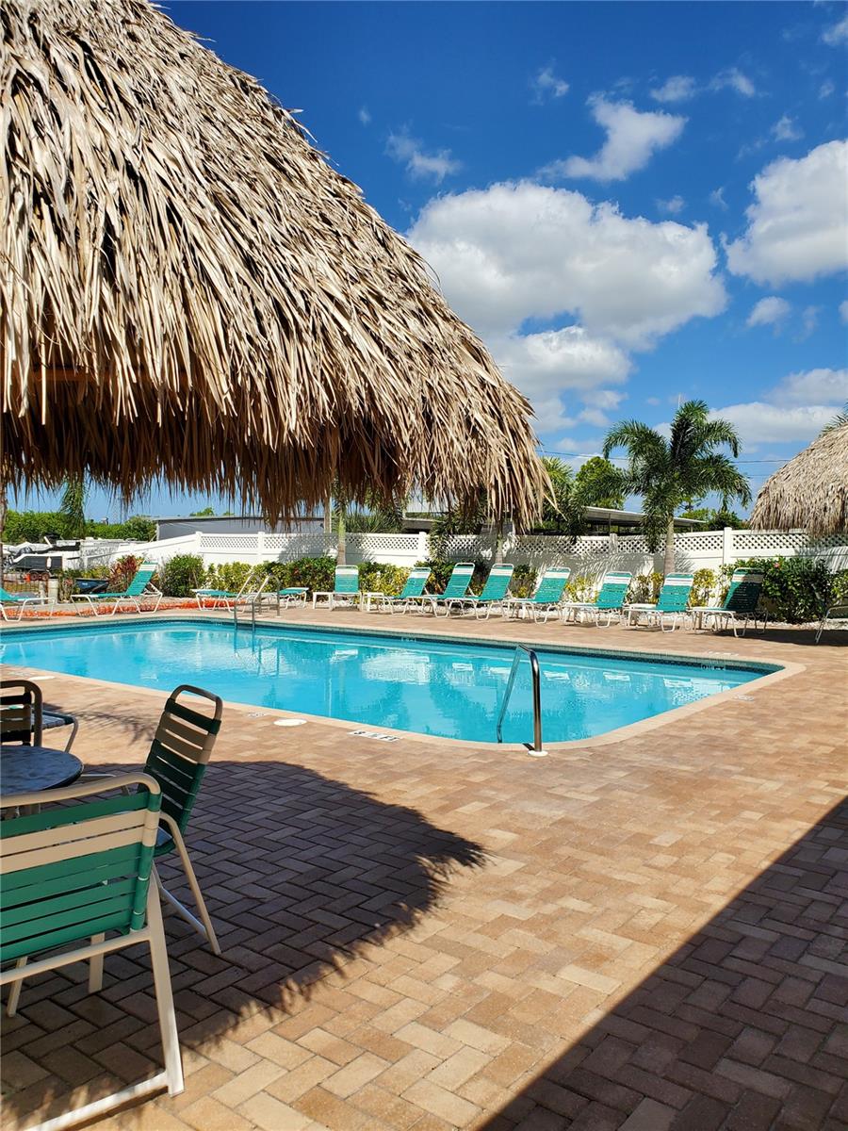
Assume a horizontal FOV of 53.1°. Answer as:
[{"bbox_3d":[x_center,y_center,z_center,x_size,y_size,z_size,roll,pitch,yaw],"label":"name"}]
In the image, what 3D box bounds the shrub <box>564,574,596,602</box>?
[{"bbox_3d":[3.360,0.579,18.300,0.676,0.812,0.621,1,1,35],"label":"shrub"}]

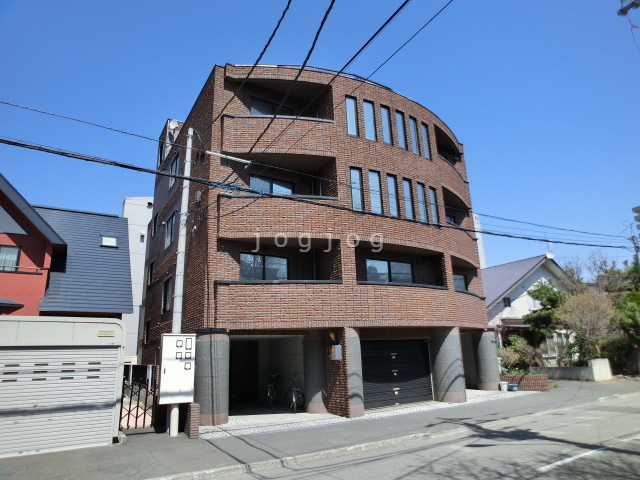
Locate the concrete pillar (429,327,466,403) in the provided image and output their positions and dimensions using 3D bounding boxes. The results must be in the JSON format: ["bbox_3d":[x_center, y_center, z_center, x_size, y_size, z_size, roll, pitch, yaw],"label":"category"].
[{"bbox_3d":[4.351,4.250,13.397,1.000,2.420,1.000,7,-18,-30],"label":"concrete pillar"}]

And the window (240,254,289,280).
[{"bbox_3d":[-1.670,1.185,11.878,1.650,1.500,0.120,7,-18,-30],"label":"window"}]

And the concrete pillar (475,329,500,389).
[{"bbox_3d":[6.820,4.903,15.989,0.850,2.400,0.850,7,-18,-30],"label":"concrete pillar"}]

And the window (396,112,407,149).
[{"bbox_3d":[3.001,-4.058,14.474,0.436,1.585,0.126,8,-19,-33],"label":"window"}]

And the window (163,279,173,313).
[{"bbox_3d":[-6.244,2.296,15.777,0.120,1.220,1.700,7,-18,-30],"label":"window"}]

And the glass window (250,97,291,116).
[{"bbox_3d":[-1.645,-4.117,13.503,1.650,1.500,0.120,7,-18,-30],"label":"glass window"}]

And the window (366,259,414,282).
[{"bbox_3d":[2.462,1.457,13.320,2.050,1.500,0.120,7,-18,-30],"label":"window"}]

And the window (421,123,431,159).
[{"bbox_3d":[4.196,-3.881,15.437,0.460,1.600,0.120,11,-20,-38],"label":"window"}]

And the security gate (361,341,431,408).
[{"bbox_3d":[2.523,4.326,12.852,3.201,2.134,0.116,8,-19,-32],"label":"security gate"}]

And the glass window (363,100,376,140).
[{"bbox_3d":[1.768,-4.229,13.897,0.460,1.600,0.120,6,-17,-25],"label":"glass window"}]

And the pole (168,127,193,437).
[{"bbox_3d":[-3.436,0.618,9.815,0.228,7.878,0.228,8,-19,-32],"label":"pole"}]

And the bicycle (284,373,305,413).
[{"bbox_3d":[-0.762,4.785,12.176,0.582,1.057,1.600,-1,-16,-5],"label":"bicycle"}]

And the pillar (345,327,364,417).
[{"bbox_3d":[0.892,3.764,11.287,0.553,2.454,0.630,8,-19,-32],"label":"pillar"}]

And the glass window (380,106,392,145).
[{"bbox_3d":[2.412,-4.136,14.110,0.436,1.584,0.126,6,-18,-28],"label":"glass window"}]

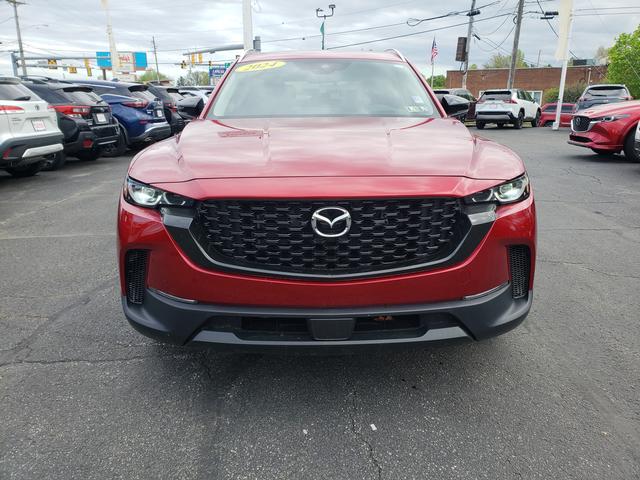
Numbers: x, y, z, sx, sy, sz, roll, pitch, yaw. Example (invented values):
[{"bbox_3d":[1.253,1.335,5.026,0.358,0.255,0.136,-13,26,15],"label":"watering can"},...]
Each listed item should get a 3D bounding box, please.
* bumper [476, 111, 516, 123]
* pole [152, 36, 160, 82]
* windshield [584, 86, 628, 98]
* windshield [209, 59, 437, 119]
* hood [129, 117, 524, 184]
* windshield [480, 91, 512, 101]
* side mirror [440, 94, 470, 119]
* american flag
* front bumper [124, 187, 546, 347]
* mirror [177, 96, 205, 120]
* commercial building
[{"bbox_3d":[7.674,-5.370,20.900,1.800,0.500,0.450,13,21,37],"label":"bumper"},{"bbox_3d":[-22.906,-23.641,68.096,0.300,9.500,0.300,0,16,0],"label":"pole"},{"bbox_3d":[11.739,-6.044,19.697,1.420,0.450,0.240,9,19,30],"label":"windshield"},{"bbox_3d":[0.013,-1.011,3.195,1.420,0.400,0.740,0,16,-1],"label":"windshield"},{"bbox_3d":[0.031,-0.473,2.413,1.700,0.250,1.120,0,16,-1],"label":"hood"},{"bbox_3d":[8.018,-6.564,21.836,1.280,0.440,0.220,11,19,32],"label":"windshield"},{"bbox_3d":[0.919,-0.912,3.286,0.220,0.165,0.170,0,16,-1],"label":"side mirror"},{"bbox_3d":[9.683,-16.025,40.650,0.650,2.200,0.350,4,16,12],"label":"american flag"},{"bbox_3d":[0.030,0.107,2.116,1.860,0.670,0.480,0,16,-1],"label":"front bumper"},{"bbox_3d":[-0.883,-0.900,3.289,0.220,0.165,0.170,0,16,-1],"label":"mirror"},{"bbox_3d":[23.803,-15.401,50.548,17.000,4.500,11.000,13,21,38],"label":"commercial building"}]

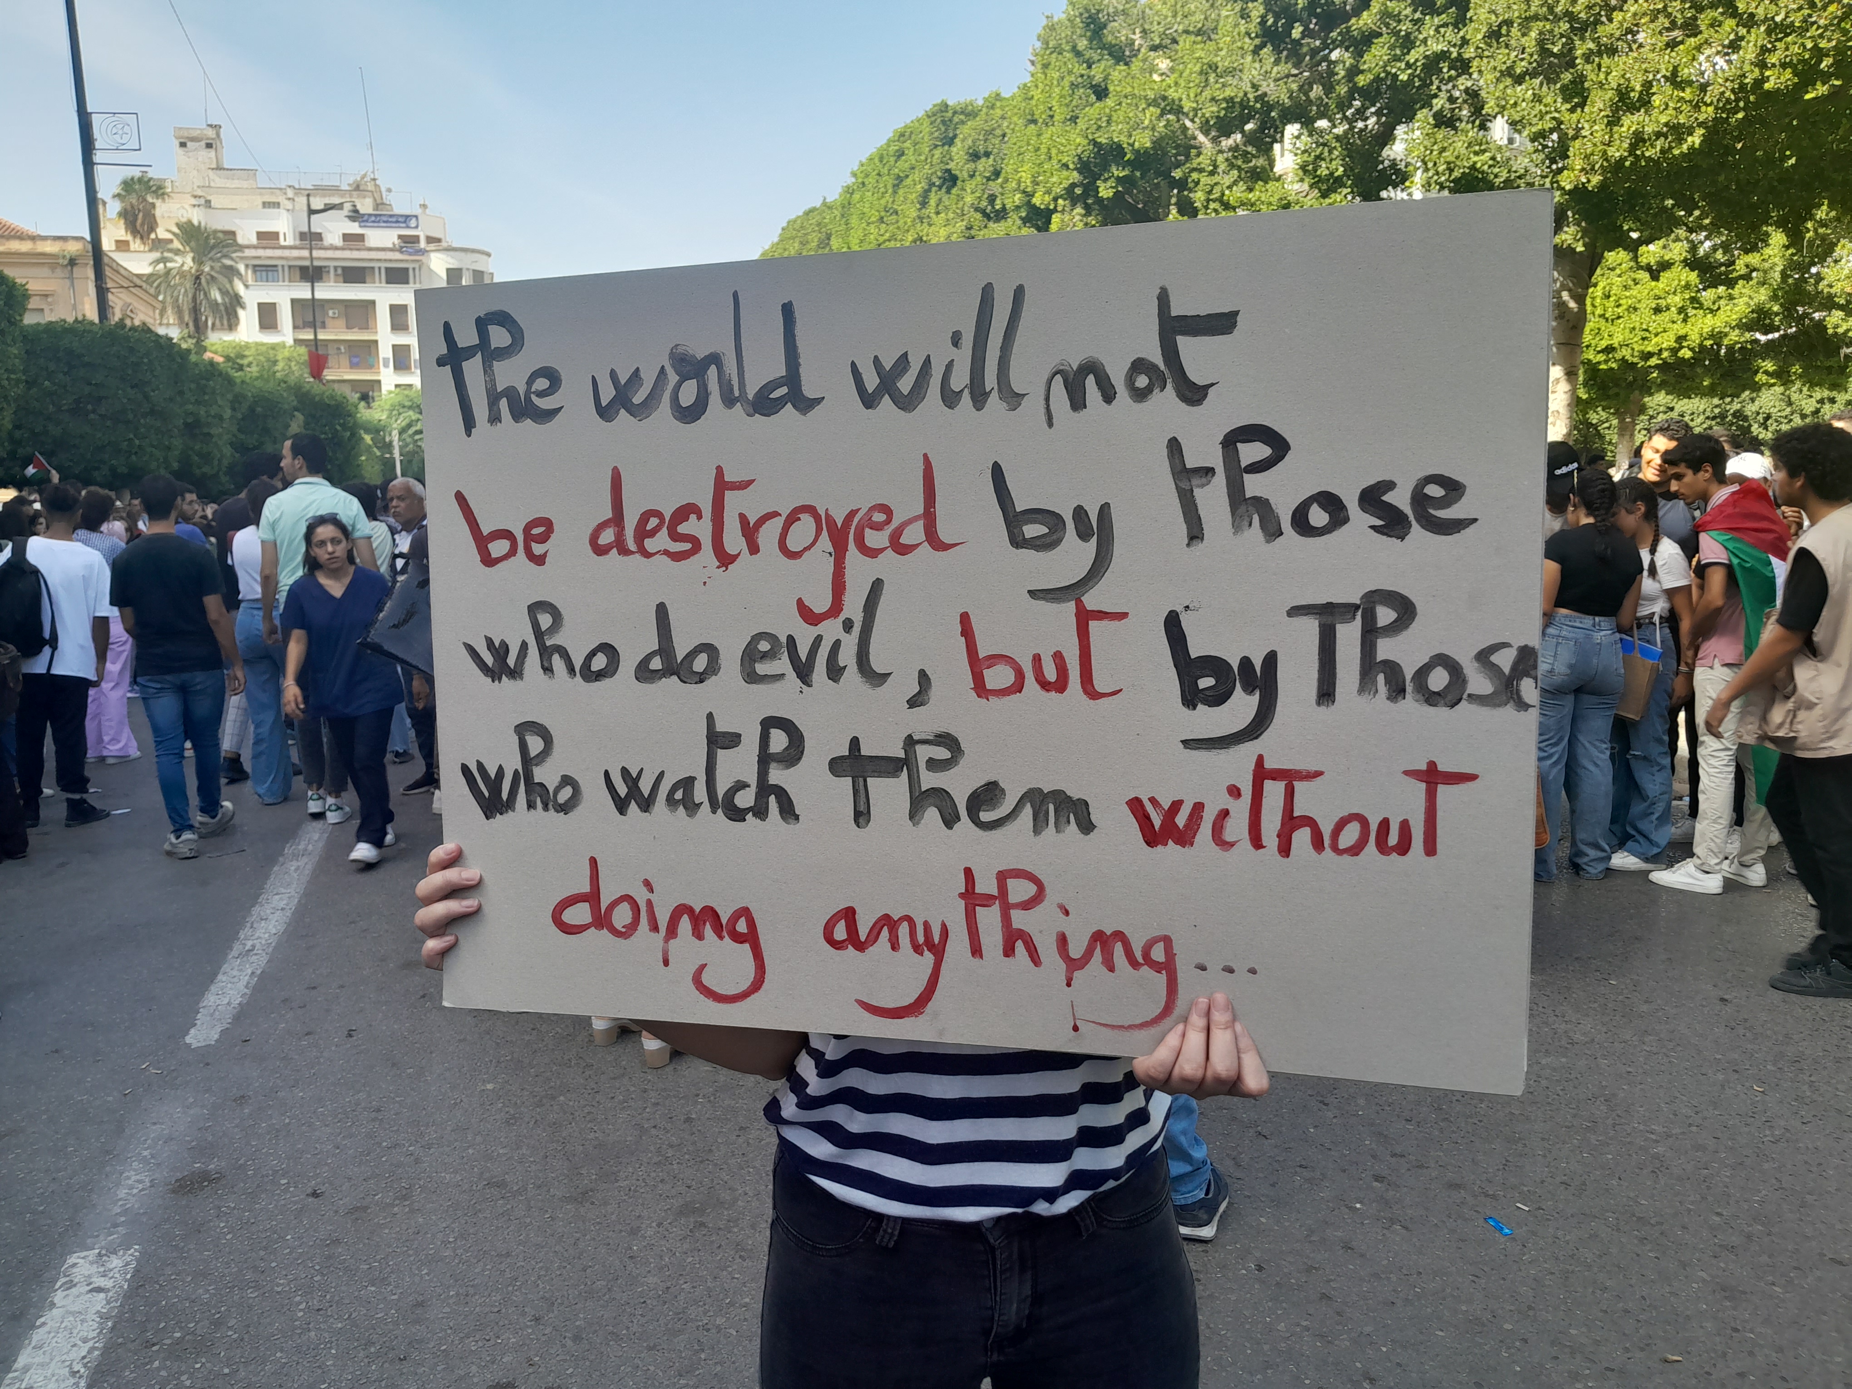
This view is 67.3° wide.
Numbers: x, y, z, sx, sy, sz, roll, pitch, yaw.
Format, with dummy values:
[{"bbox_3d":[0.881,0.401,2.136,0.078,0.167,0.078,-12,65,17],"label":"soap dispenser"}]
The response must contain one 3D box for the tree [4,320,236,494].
[{"bbox_3d":[-17.000,-5.000,29.500,4.000,5.000,5.000,-3,9,-18],"label":"tree"}]

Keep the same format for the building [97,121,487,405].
[{"bbox_3d":[-52.000,-30.600,120.000,27.000,30.500,18.000,-3,9,-13],"label":"building"}]

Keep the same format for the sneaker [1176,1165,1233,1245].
[{"bbox_3d":[0.610,1.088,3.081,0.105,0.110,0.285,2,9,14],"label":"sneaker"}]

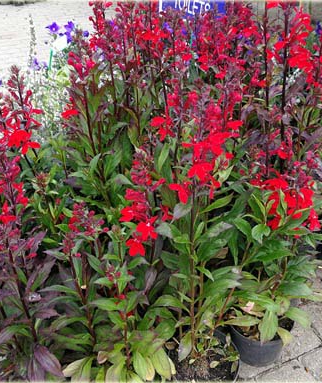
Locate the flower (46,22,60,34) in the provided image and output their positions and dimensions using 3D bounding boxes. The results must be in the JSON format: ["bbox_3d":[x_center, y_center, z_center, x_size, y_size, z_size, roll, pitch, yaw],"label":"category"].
[{"bbox_3d":[-0.454,-0.688,1.680,0.057,0.043,0.045,2,35,4],"label":"flower"}]

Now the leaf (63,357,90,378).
[{"bbox_3d":[-0.183,0.380,0.860,0.060,0.030,0.042,-1,34,0],"label":"leaf"}]

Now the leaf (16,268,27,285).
[{"bbox_3d":[-0.284,0.173,0.810,0.021,0.030,0.022,-1,34,0],"label":"leaf"}]

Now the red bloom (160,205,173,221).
[{"bbox_3d":[0.013,0.049,0.920,0.028,0.030,0.026,-7,35,-8],"label":"red bloom"}]

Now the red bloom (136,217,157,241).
[{"bbox_3d":[-0.032,0.081,0.868,0.043,0.045,0.032,0,34,0],"label":"red bloom"}]

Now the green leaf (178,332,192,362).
[{"bbox_3d":[0.065,0.413,1.053,0.037,0.060,0.048,0,34,0],"label":"green leaf"}]

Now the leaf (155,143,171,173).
[{"bbox_3d":[0.004,-0.090,1.053,0.043,0.075,0.030,0,34,0],"label":"leaf"}]

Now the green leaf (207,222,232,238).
[{"bbox_3d":[0.116,0.077,0.790,0.051,0.022,0.030,-1,34,0],"label":"green leaf"}]

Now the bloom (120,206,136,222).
[{"bbox_3d":[-0.073,0.051,0.890,0.034,0.029,0.030,17,38,24],"label":"bloom"}]

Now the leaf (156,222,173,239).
[{"bbox_3d":[0.007,0.077,0.790,0.033,0.022,0.032,-1,34,0],"label":"leaf"}]

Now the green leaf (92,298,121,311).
[{"bbox_3d":[-0.127,0.262,0.924,0.065,0.022,0.026,0,34,0],"label":"green leaf"}]

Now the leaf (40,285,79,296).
[{"bbox_3d":[-0.250,0.244,0.980,0.092,0.024,0.027,0,34,0],"label":"leaf"}]

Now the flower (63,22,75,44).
[{"bbox_3d":[-0.391,-0.667,1.680,0.050,0.083,0.050,-7,35,-8],"label":"flower"}]

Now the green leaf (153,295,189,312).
[{"bbox_3d":[0.023,0.274,0.974,0.090,0.032,0.036,0,34,0],"label":"green leaf"}]

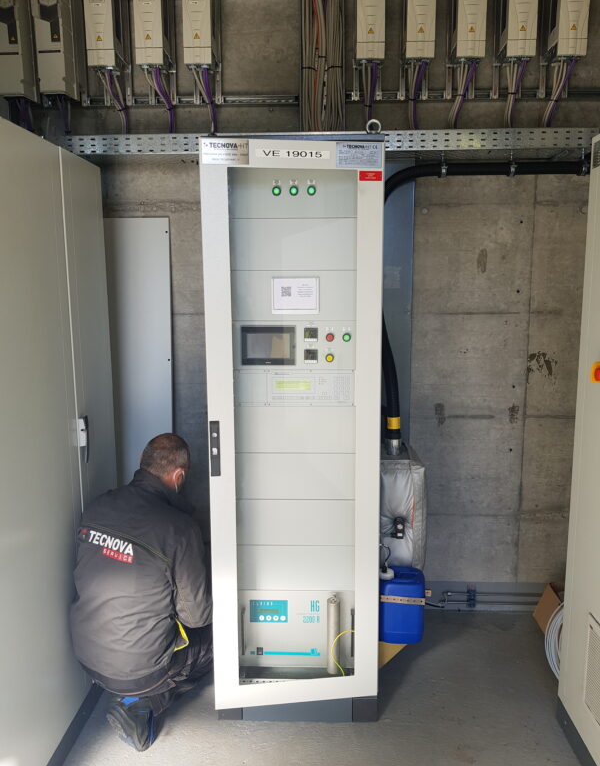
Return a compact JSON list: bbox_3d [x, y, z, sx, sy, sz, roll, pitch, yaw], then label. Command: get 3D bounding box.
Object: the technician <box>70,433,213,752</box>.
[{"bbox_3d":[-0.530,0.734,2.338,0.540,1.060,0.700,5,9,35],"label":"technician"}]

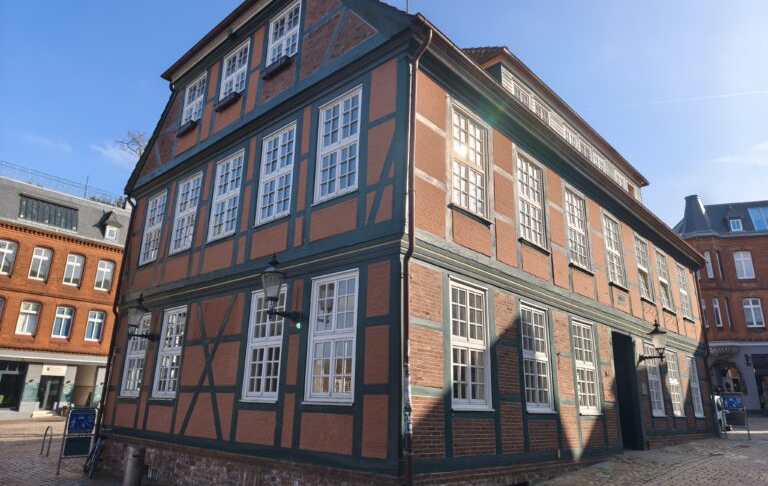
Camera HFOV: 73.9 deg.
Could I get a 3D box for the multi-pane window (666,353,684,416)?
[{"bbox_3d":[10.158,4.899,17.833,0.150,2.201,1.243,-14,-24,41],"label":"multi-pane window"}]

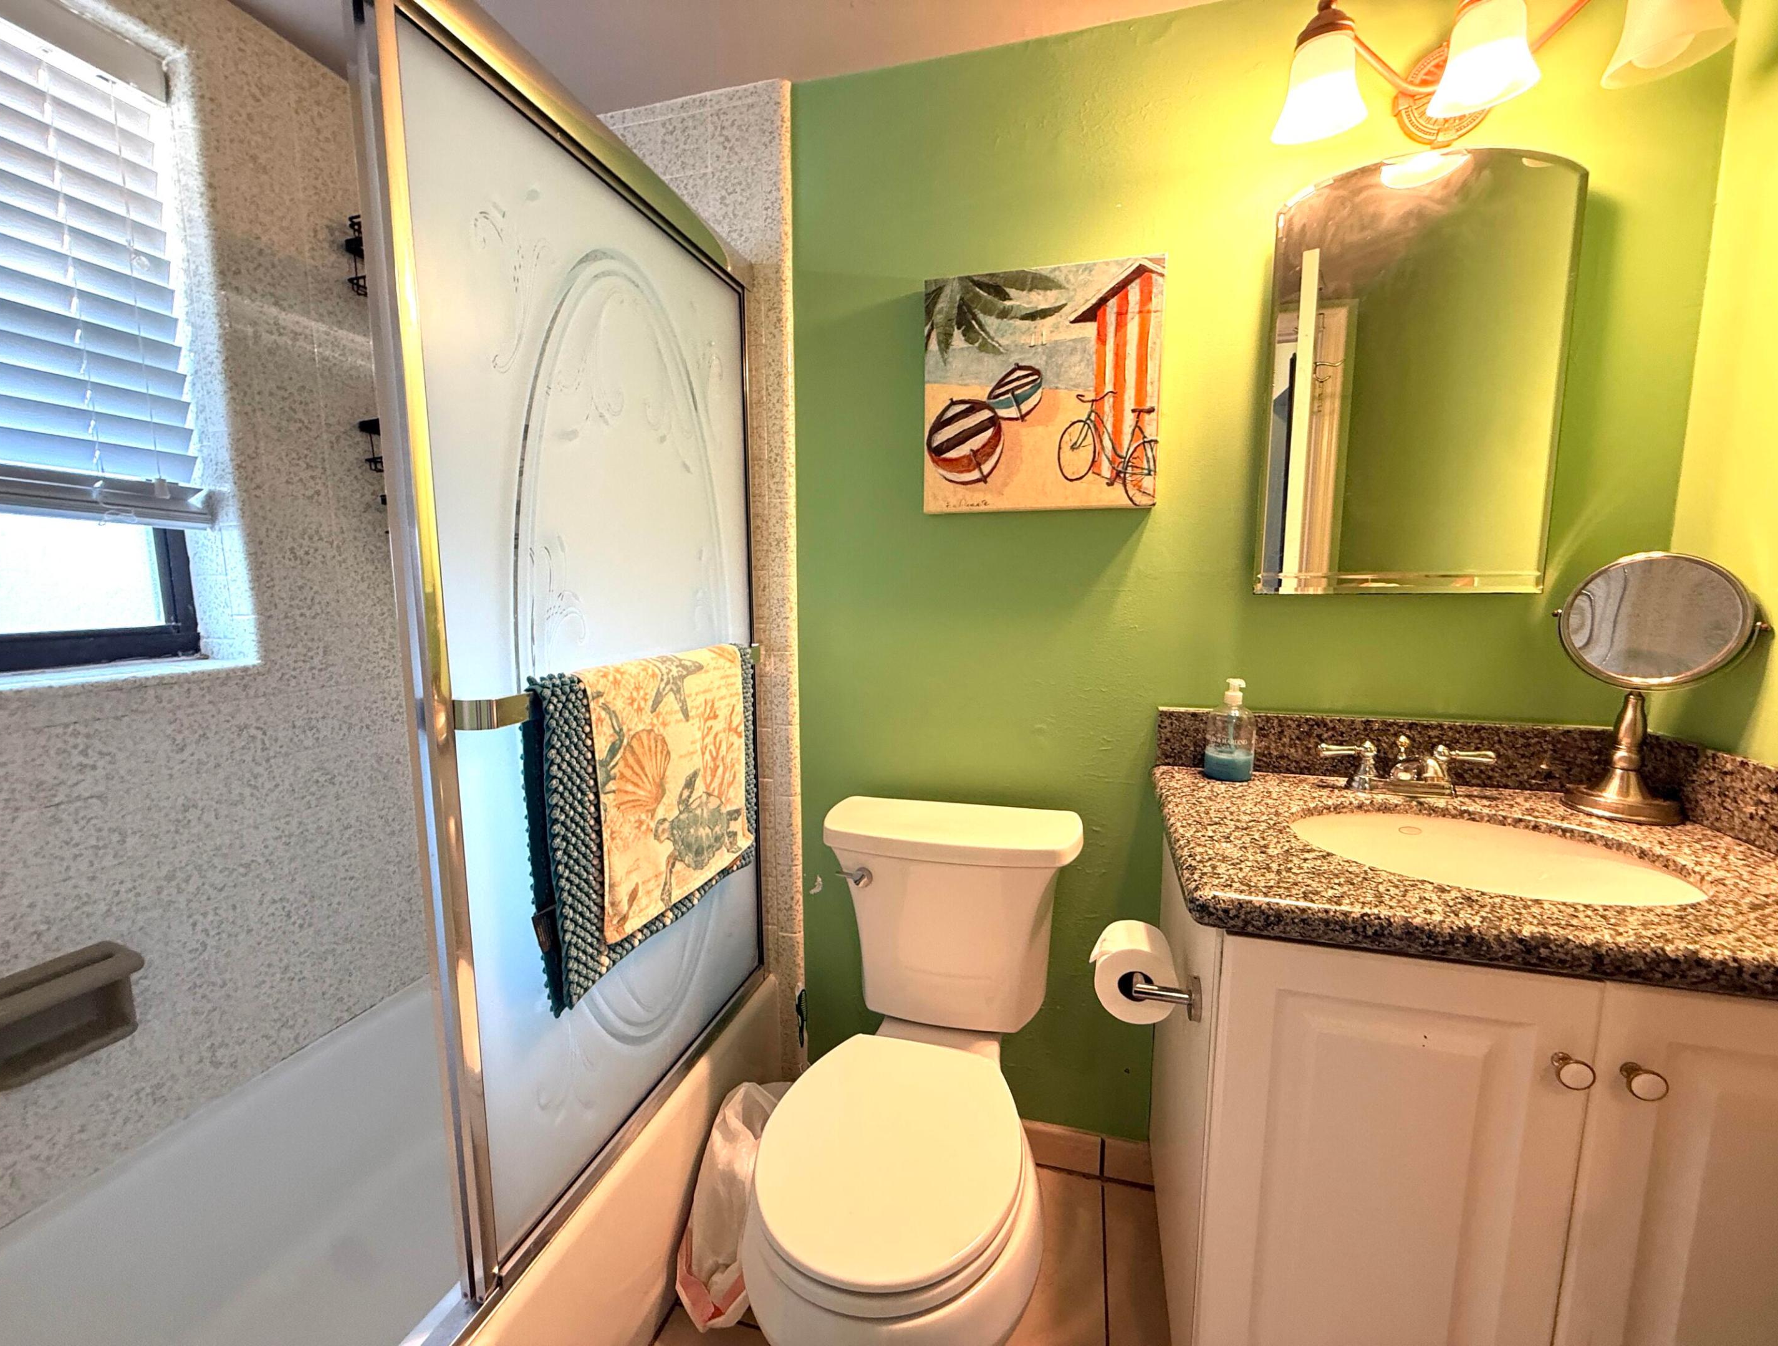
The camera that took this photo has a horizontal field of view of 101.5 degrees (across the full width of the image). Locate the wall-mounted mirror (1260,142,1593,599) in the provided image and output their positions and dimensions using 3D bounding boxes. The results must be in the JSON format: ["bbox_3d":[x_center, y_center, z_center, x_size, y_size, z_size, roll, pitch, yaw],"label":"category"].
[{"bbox_3d":[0.819,-0.460,1.148,0.406,0.662,0.028,2,8,15],"label":"wall-mounted mirror"}]

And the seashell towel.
[{"bbox_3d":[-0.340,0.185,1.130,0.062,0.420,0.540,2,8,15],"label":"seashell towel"}]

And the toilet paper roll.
[{"bbox_3d":[0.375,0.455,1.110,0.117,0.117,0.100,2,8,15],"label":"toilet paper roll"}]

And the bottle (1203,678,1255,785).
[{"bbox_3d":[0.581,0.094,1.230,0.073,0.168,0.073,-6,9,-40],"label":"bottle"}]

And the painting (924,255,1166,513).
[{"bbox_3d":[0.266,-0.494,1.291,0.404,0.407,0.038,2,8,15],"label":"painting"}]

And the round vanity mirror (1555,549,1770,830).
[{"bbox_3d":[1.062,0.017,1.028,0.124,0.371,0.215,-5,9,-34],"label":"round vanity mirror"}]

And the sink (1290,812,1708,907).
[{"bbox_3d":[0.738,0.312,0.924,0.430,0.160,0.350,2,8,15],"label":"sink"}]

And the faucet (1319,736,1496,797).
[{"bbox_3d":[0.801,0.150,1.108,0.243,0.088,0.155,2,8,15],"label":"faucet"}]

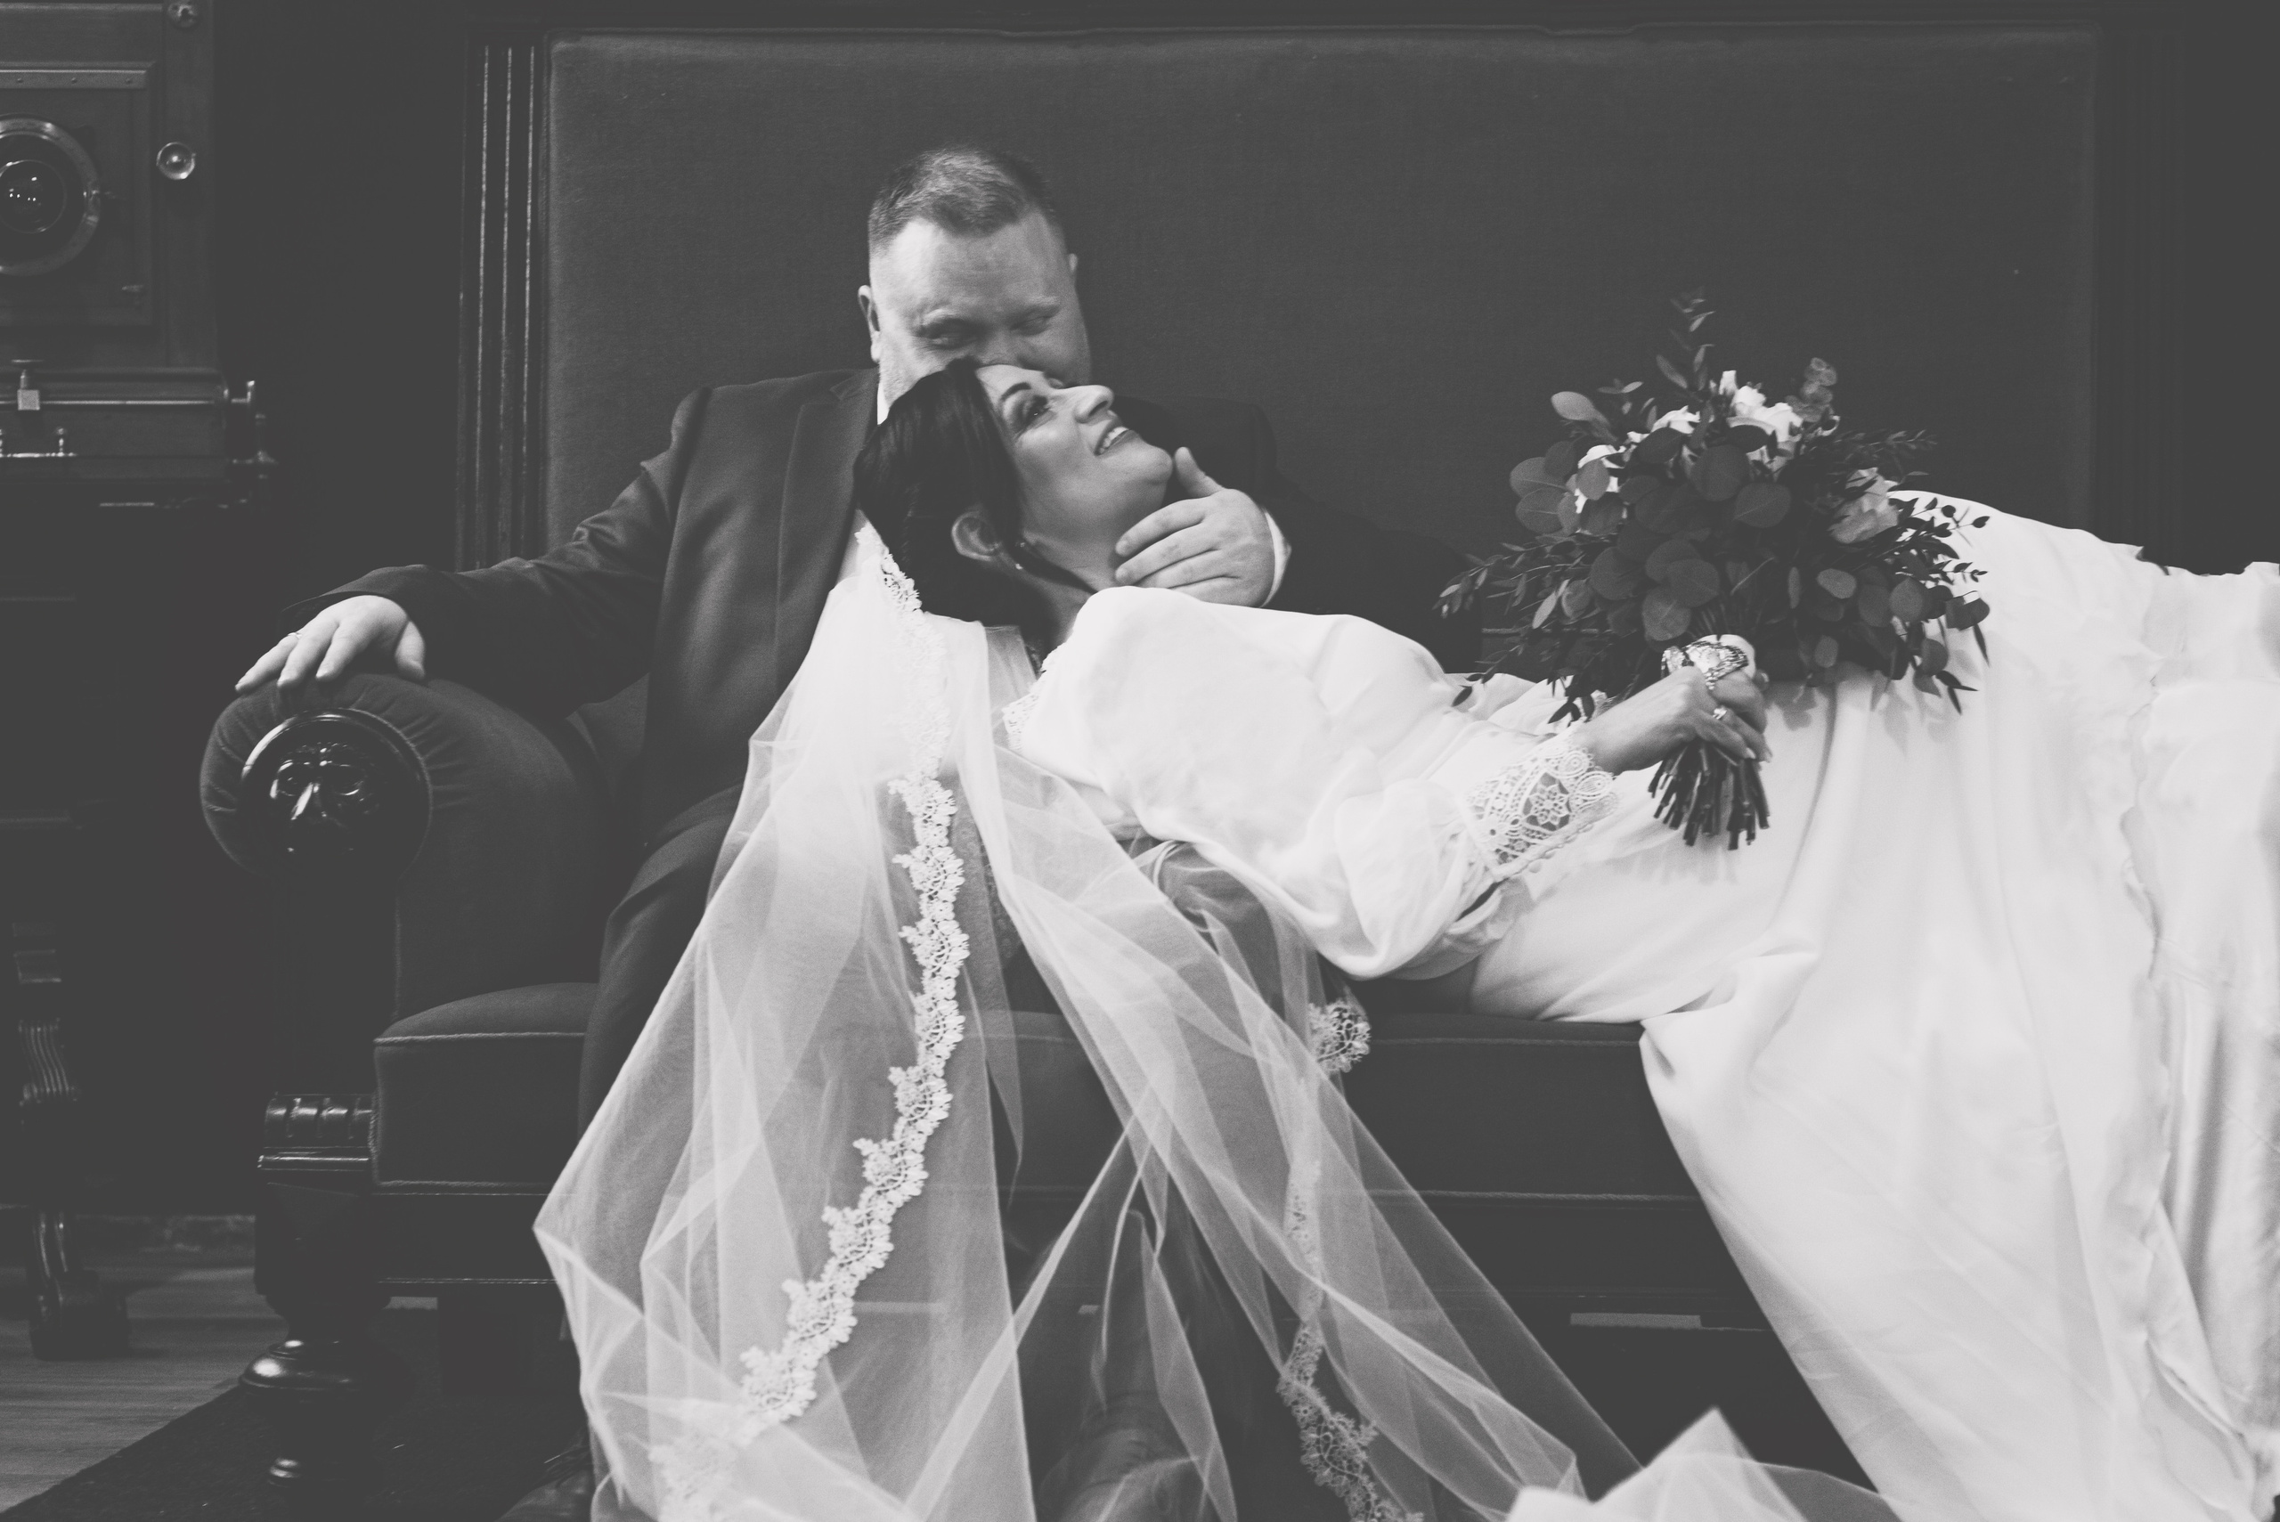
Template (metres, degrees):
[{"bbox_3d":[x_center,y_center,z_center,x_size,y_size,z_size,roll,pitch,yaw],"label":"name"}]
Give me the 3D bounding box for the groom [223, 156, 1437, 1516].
[{"bbox_3d":[-0.220,0.045,4.370,0.990,1.140,0.920,0,1,-1],"label":"groom"}]

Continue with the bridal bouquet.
[{"bbox_3d":[0.460,-0.152,4.280,0.430,0.440,0.370,0,1,3],"label":"bridal bouquet"}]

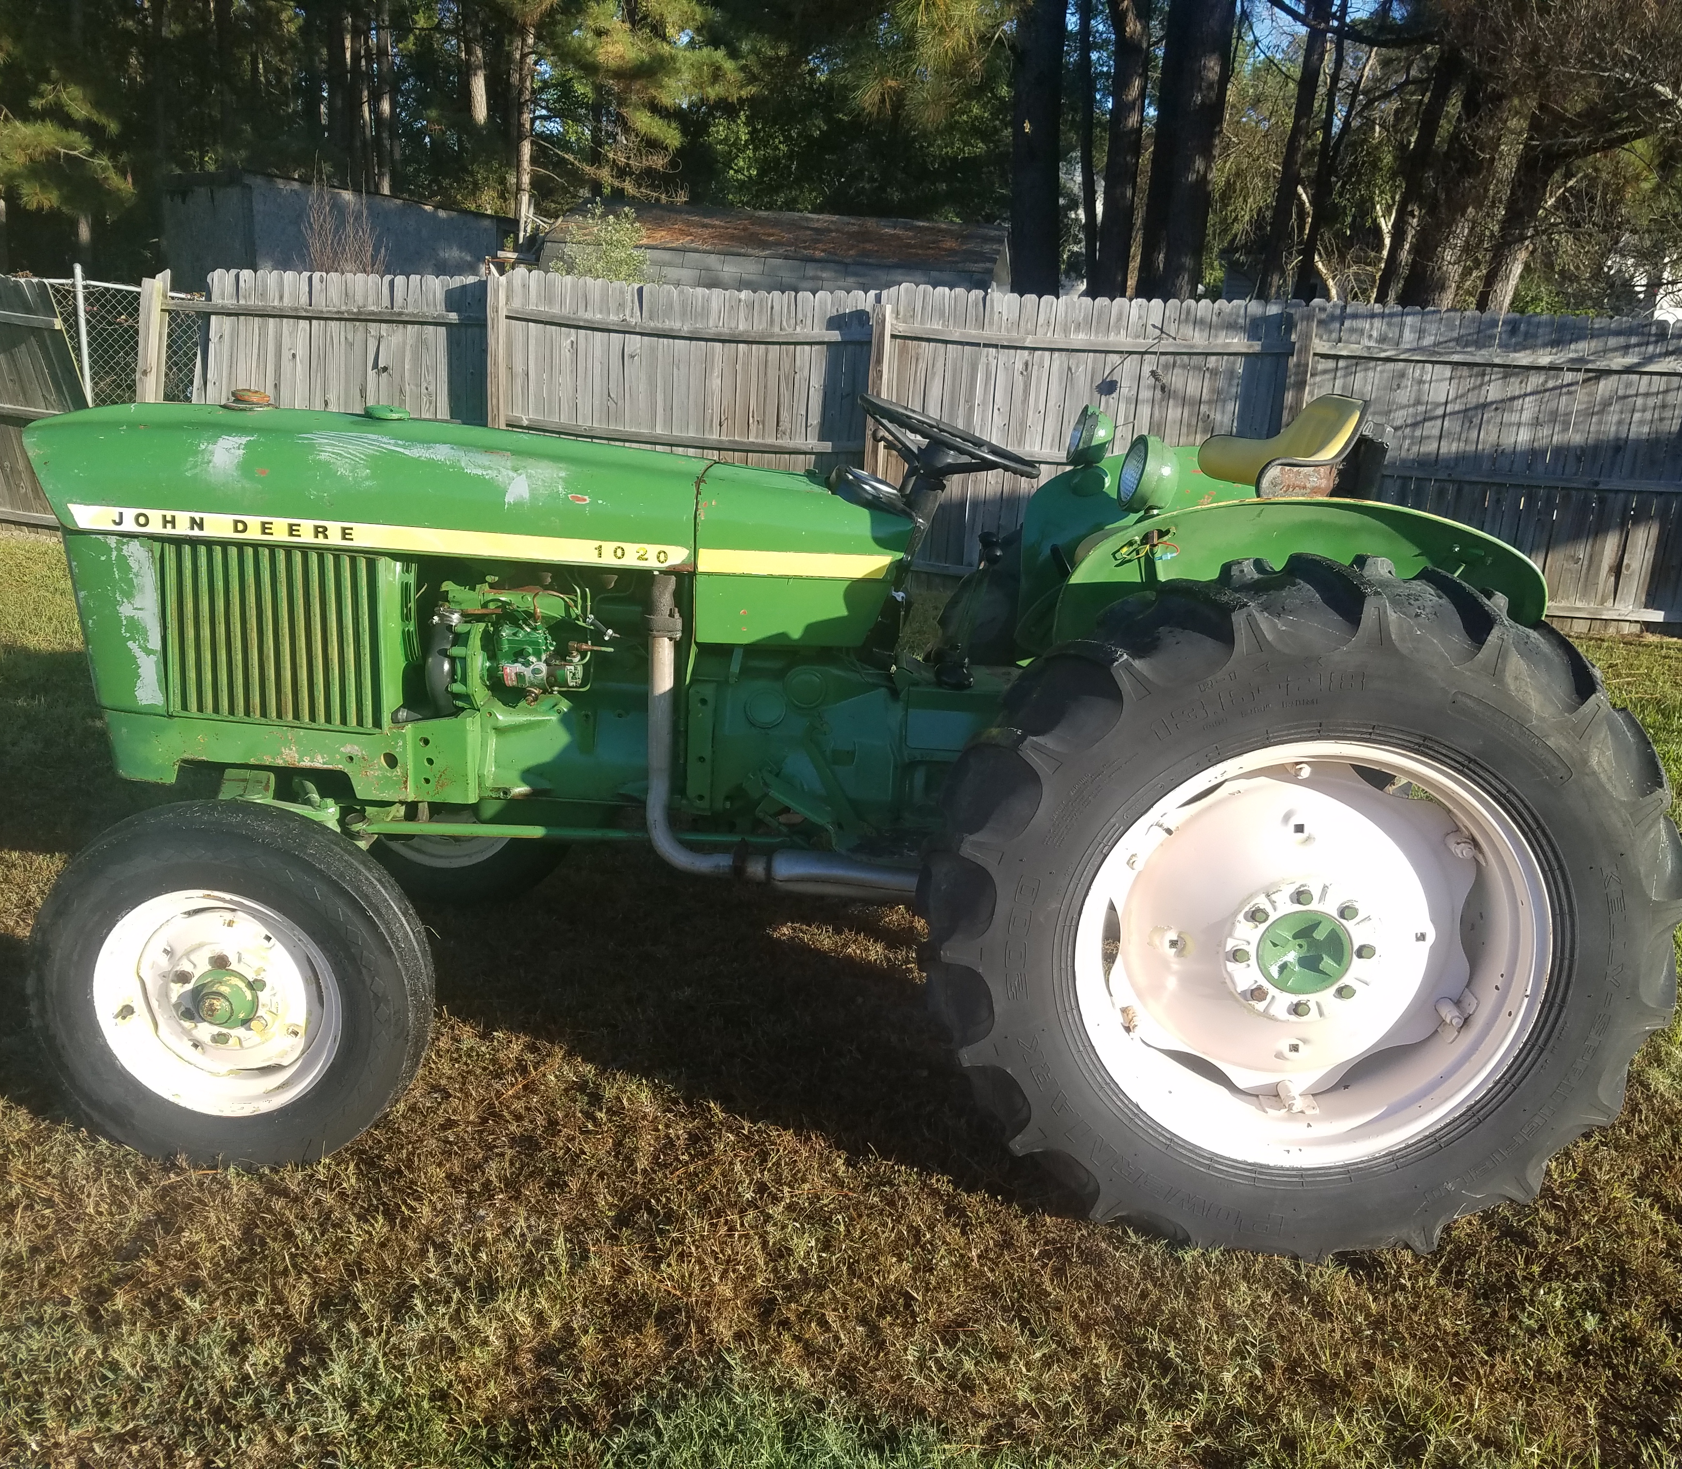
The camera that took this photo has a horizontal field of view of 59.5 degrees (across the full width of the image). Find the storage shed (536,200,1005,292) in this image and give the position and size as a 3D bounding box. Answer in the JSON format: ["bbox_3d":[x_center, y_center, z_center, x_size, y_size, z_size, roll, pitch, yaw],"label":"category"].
[{"bbox_3d":[-0.453,-3.079,12.284,3.550,2.520,2.400,6,16,10],"label":"storage shed"}]

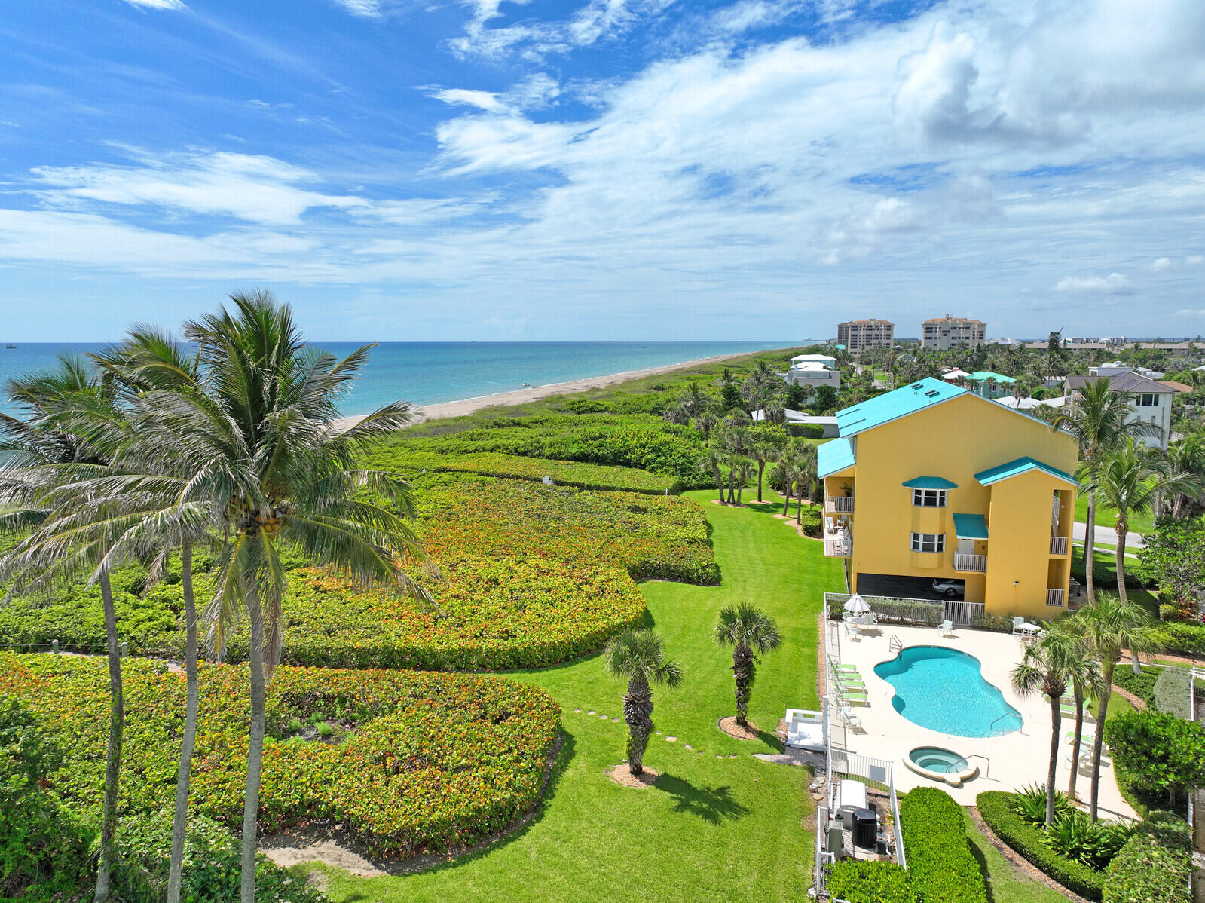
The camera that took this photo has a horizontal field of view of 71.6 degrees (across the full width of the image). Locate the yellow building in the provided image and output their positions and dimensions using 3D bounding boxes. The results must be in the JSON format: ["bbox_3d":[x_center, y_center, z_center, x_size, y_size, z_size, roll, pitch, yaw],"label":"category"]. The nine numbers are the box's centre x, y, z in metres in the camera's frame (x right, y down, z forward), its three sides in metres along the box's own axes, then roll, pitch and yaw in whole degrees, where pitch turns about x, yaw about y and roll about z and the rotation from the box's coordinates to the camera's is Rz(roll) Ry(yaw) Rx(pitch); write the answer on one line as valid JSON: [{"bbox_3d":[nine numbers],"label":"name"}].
[{"bbox_3d":[24.199,2.245,62.354,15.684,14.504,21.732,2,8,14],"label":"yellow building"}]

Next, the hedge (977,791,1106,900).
[{"bbox_3d":[14.450,13.114,27.873,1.600,0.650,5.400,-1,8,-5],"label":"hedge"}]

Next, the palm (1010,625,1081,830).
[{"bbox_3d":[15.860,10.043,30.017,2.457,7.573,2.334,4,9,29],"label":"palm"}]

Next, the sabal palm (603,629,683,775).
[{"bbox_3d":[1.520,9.932,32.645,2.950,5.700,2.950,0,8,0],"label":"sabal palm"}]

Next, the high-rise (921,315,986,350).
[{"bbox_3d":[313.391,-101.529,749.801,55.422,38.931,24.000,2,8,14],"label":"high-rise"}]

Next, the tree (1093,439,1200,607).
[{"bbox_3d":[28.042,5.640,43.525,5.753,12.739,5.466,5,9,33],"label":"tree"}]

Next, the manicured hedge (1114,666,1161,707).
[{"bbox_3d":[26.300,11.340,40.449,1.500,0.850,3.500,-1,8,-5],"label":"manicured hedge"}]

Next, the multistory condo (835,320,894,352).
[{"bbox_3d":[252.000,-108.798,802.662,47.000,38.000,23.000,-1,8,-8],"label":"multistory condo"}]

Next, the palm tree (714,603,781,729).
[{"bbox_3d":[6.670,9.799,38.434,3.109,5.836,2.954,1,8,10],"label":"palm tree"}]

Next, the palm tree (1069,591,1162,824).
[{"bbox_3d":[17.650,9.134,29.159,3.100,8.200,3.100,0,8,0],"label":"palm tree"}]

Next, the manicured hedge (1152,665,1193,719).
[{"bbox_3d":[25.800,10.989,37.779,1.800,2.250,1.800,2,8,12],"label":"manicured hedge"}]

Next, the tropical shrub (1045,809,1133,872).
[{"bbox_3d":[16.949,13.388,29.035,2.700,1.200,2.000,5,9,32],"label":"tropical shrub"}]

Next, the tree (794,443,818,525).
[{"bbox_3d":[19.649,3.119,80.699,2.723,7.934,2.587,2,8,14],"label":"tree"}]

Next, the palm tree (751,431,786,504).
[{"bbox_3d":[17.977,1.631,92.102,3.834,7.875,3.642,1,8,11],"label":"palm tree"}]

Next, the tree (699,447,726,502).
[{"bbox_3d":[11.550,2.504,88.100,2.700,5.800,2.700,0,8,0],"label":"tree"}]

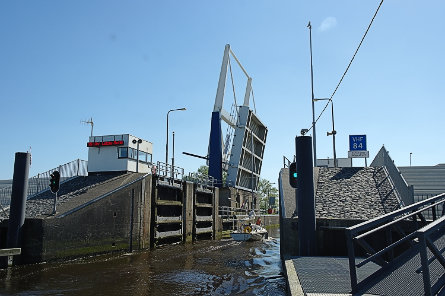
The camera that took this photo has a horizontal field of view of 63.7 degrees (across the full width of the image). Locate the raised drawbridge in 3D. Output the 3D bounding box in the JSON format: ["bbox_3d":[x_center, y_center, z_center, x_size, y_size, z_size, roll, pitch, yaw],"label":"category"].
[{"bbox_3d":[2.487,-3.400,49.853,5.244,18.569,11.750,-3,-11,18],"label":"raised drawbridge"}]

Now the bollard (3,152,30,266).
[{"bbox_3d":[-9.680,2.842,16.870,0.650,5.253,0.650,-3,-11,18],"label":"bollard"}]

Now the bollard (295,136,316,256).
[{"bbox_3d":[3.411,2.037,14.752,0.650,5.087,0.650,-3,-11,18],"label":"bollard"}]

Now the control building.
[{"bbox_3d":[-7.251,0.699,25.993,3.102,2.541,3.340,-3,-11,18],"label":"control building"}]

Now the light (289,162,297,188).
[{"bbox_3d":[3.159,1.193,15.500,0.525,1.123,0.350,-3,-11,18],"label":"light"}]

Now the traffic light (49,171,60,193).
[{"bbox_3d":[-8.405,1.718,17.929,0.525,1.104,0.350,-3,-11,18],"label":"traffic light"}]

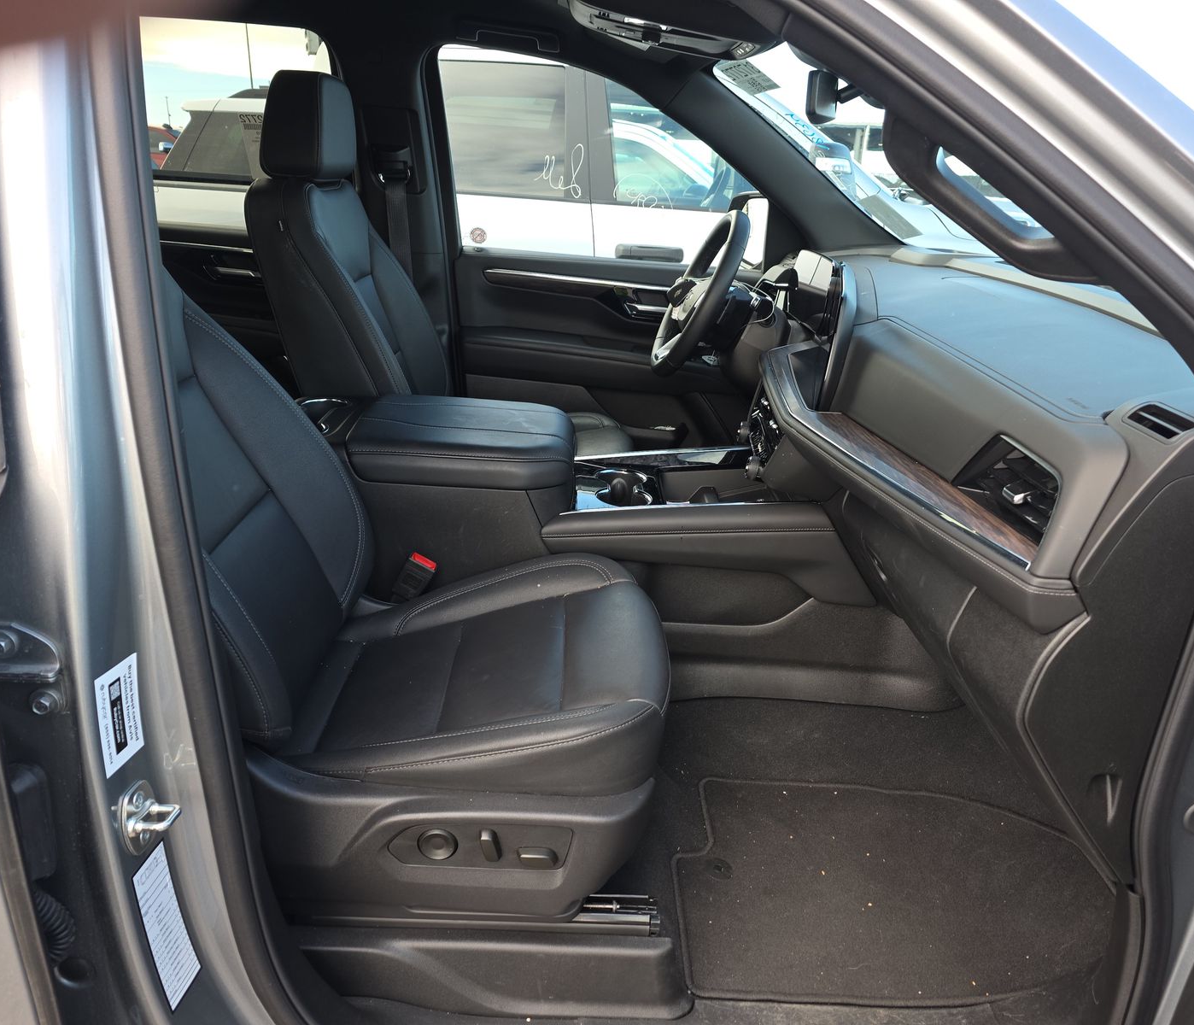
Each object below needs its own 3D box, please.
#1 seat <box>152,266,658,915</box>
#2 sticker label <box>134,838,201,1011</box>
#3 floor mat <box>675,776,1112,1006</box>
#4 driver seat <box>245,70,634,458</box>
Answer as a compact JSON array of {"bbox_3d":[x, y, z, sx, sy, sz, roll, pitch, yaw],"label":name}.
[{"bbox_3d":[-0.294,-0.072,1.121,0.803,1.009,0.556,0,20,-2],"label":"seat"},{"bbox_3d":[-0.402,0.389,0.853,0.002,0.153,0.049,0,20,9],"label":"sticker label"},{"bbox_3d":[0.443,0.537,1.373,0.690,0.031,0.464,0,20,-2],"label":"floor mat"},{"bbox_3d":[-0.274,-0.364,1.937,0.731,1.020,0.556,0,20,-2],"label":"driver seat"}]

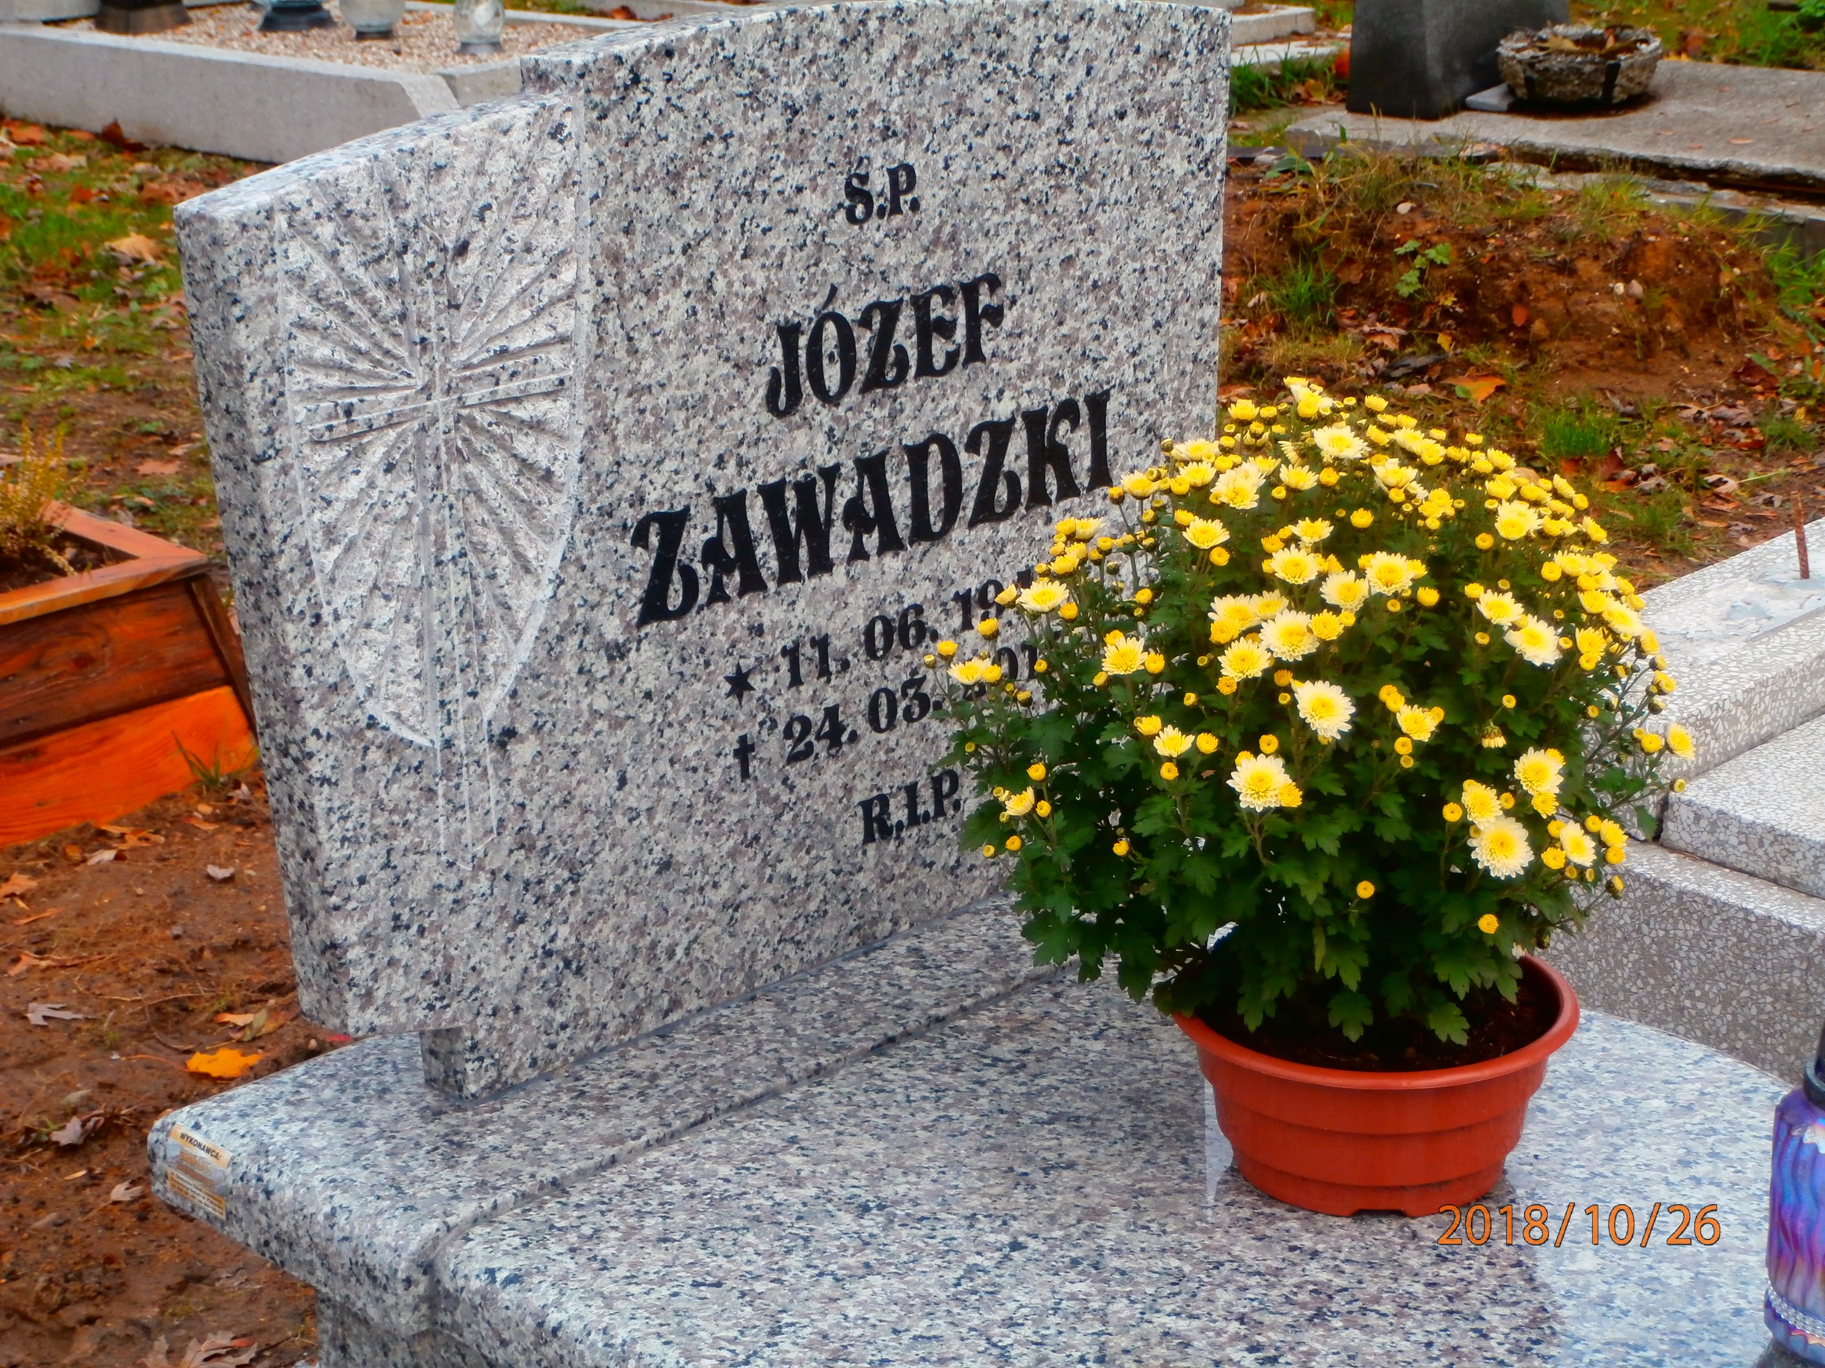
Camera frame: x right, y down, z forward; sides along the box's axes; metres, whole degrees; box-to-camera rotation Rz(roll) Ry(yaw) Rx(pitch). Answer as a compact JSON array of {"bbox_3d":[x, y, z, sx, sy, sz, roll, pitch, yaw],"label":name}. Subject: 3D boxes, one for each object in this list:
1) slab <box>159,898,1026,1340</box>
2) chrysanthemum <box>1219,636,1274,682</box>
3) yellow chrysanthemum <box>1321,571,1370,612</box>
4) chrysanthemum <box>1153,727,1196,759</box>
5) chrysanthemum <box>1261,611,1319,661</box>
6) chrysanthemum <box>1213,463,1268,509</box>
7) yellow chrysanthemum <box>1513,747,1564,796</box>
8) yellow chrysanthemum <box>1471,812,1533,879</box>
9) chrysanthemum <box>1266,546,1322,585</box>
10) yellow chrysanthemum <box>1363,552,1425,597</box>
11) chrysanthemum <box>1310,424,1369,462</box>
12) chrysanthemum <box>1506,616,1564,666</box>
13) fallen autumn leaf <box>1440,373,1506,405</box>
[{"bbox_3d":[-0.092,0.239,2.580,0.906,0.059,0.281,-18,27,-40],"label":"slab"},{"bbox_3d":[0.191,-0.014,2.051,0.031,0.018,0.031,-9,52,0],"label":"chrysanthemum"},{"bbox_3d":[0.248,-0.053,2.056,0.030,0.017,0.030,11,59,0],"label":"yellow chrysanthemum"},{"bbox_3d":[0.149,0.034,2.041,0.023,0.014,0.023,-6,27,3],"label":"chrysanthemum"},{"bbox_3d":[0.210,-0.027,1.998,0.032,0.014,0.032,2,65,6],"label":"chrysanthemum"},{"bbox_3d":[0.191,-0.116,2.092,0.030,0.018,0.030,7,46,23],"label":"chrysanthemum"},{"bbox_3d":[0.355,0.050,2.031,0.029,0.029,0.015,-10,-14,-24],"label":"yellow chrysanthemum"},{"bbox_3d":[0.333,0.092,2.033,0.036,0.036,0.016,-2,-20,-2],"label":"yellow chrysanthemum"},{"bbox_3d":[0.220,-0.068,2.068,0.030,0.017,0.030,-3,47,0],"label":"chrysanthemum"},{"bbox_3d":[0.276,-0.064,2.062,0.031,0.018,0.031,3,54,0],"label":"yellow chrysanthemum"},{"bbox_3d":[0.251,-0.142,2.109,0.034,0.017,0.034,1,28,-1],"label":"chrysanthemum"},{"bbox_3d":[0.358,-0.025,2.063,0.034,0.020,0.034,13,55,-20],"label":"chrysanthemum"},{"bbox_3d":[0.790,-0.415,5.041,0.088,0.030,0.077,3,21,9],"label":"fallen autumn leaf"}]

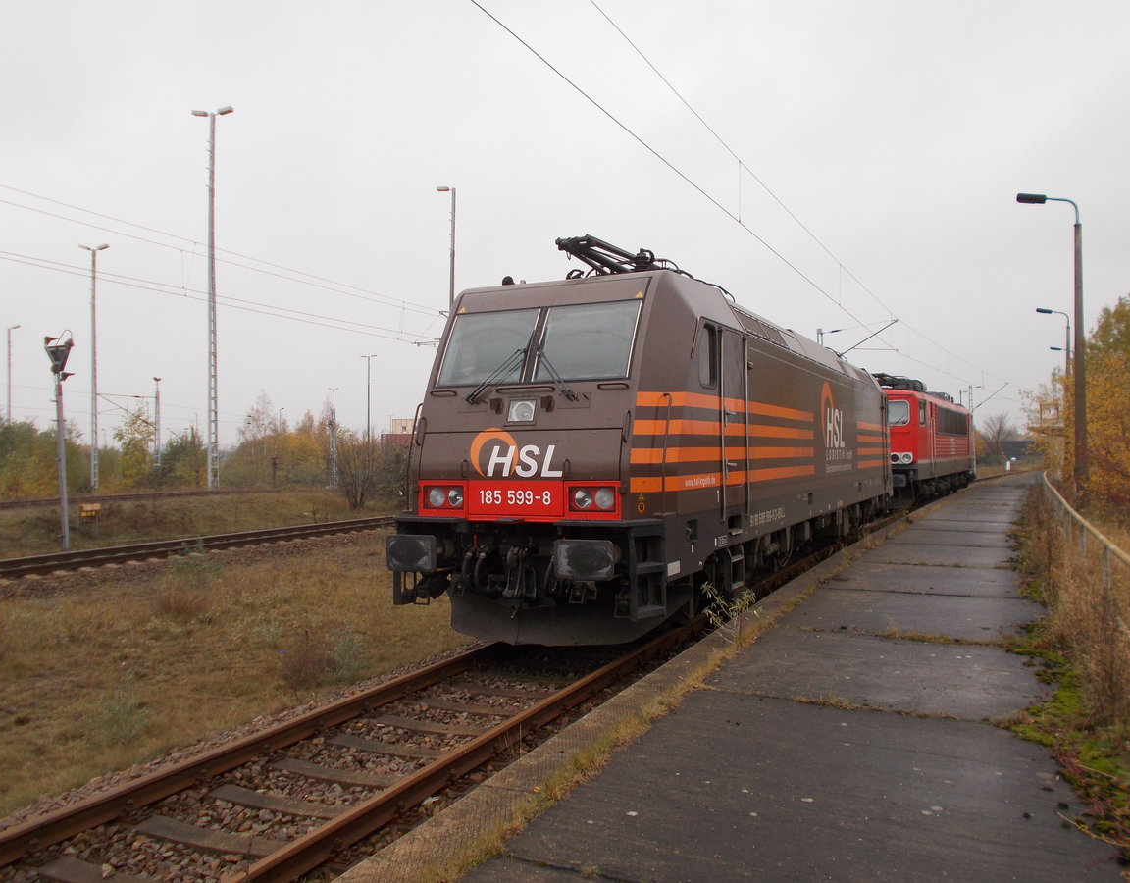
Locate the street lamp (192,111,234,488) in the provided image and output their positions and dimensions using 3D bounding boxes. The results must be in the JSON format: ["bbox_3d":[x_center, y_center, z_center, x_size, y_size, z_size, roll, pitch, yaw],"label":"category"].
[{"bbox_3d":[-17.590,-7.118,51.000,2.350,19.260,0.500,-1,-1,23],"label":"street lamp"}]

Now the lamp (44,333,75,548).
[{"bbox_3d":[-11.356,-0.005,23.000,0.600,4.950,0.420,-3,-1,23],"label":"lamp"}]

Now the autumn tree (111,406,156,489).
[{"bbox_3d":[-25.413,0.403,60.000,2.600,4.900,2.500,0,-1,0],"label":"autumn tree"}]

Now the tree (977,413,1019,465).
[{"bbox_3d":[45.848,-0.157,108.000,4.200,5.760,4.000,0,-1,0],"label":"tree"}]

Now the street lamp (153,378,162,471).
[{"bbox_3d":[-28.731,-0.294,72.000,0.700,8.370,0.420,-1,-1,23],"label":"street lamp"}]

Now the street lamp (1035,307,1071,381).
[{"bbox_3d":[18.814,-1.650,39.211,1.250,6.940,0.300,-1,-1,26],"label":"street lamp"}]

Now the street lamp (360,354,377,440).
[{"bbox_3d":[-25.000,-3.640,130.000,2.300,14.900,0.500,-1,-1,23],"label":"street lamp"}]

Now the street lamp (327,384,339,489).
[{"bbox_3d":[-18.835,-0.370,83.000,1.050,7.980,0.600,-1,-1,23],"label":"street lamp"}]

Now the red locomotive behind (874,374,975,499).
[{"bbox_3d":[13.900,0.048,40.700,3.050,4.500,19.400,-1,-1,26],"label":"red locomotive behind"}]

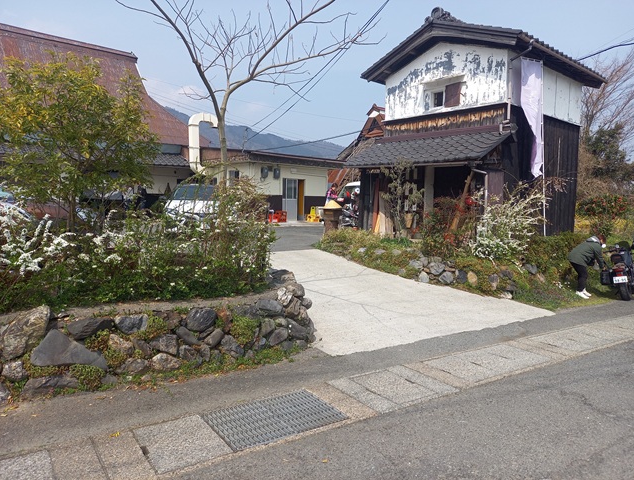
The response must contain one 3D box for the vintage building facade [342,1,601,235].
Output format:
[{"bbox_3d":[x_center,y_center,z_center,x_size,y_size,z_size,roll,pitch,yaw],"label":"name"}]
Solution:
[{"bbox_3d":[4.716,-2.952,13.491,6.600,5.800,4.550,-4,7,-42],"label":"vintage building facade"}]

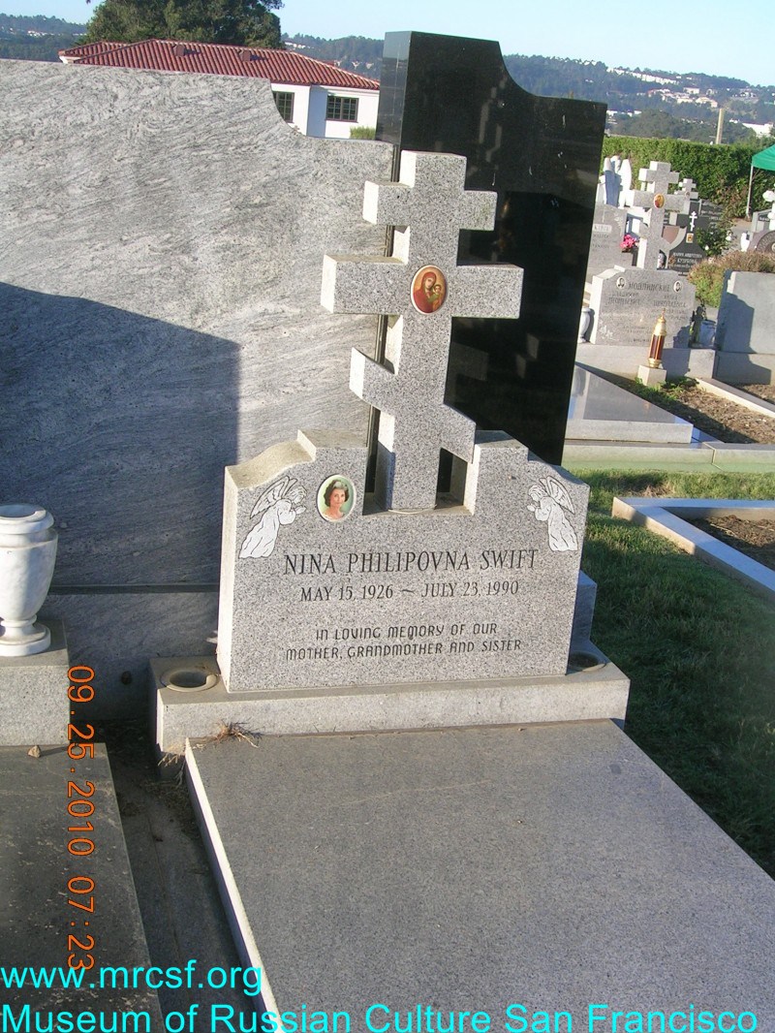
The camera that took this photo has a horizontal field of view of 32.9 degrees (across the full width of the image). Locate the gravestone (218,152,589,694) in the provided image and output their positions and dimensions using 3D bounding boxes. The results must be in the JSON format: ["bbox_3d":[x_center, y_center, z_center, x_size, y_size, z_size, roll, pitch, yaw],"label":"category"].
[{"bbox_3d":[0.063,-0.212,3.077,0.853,1.231,0.175,-1,17,-17],"label":"gravestone"}]

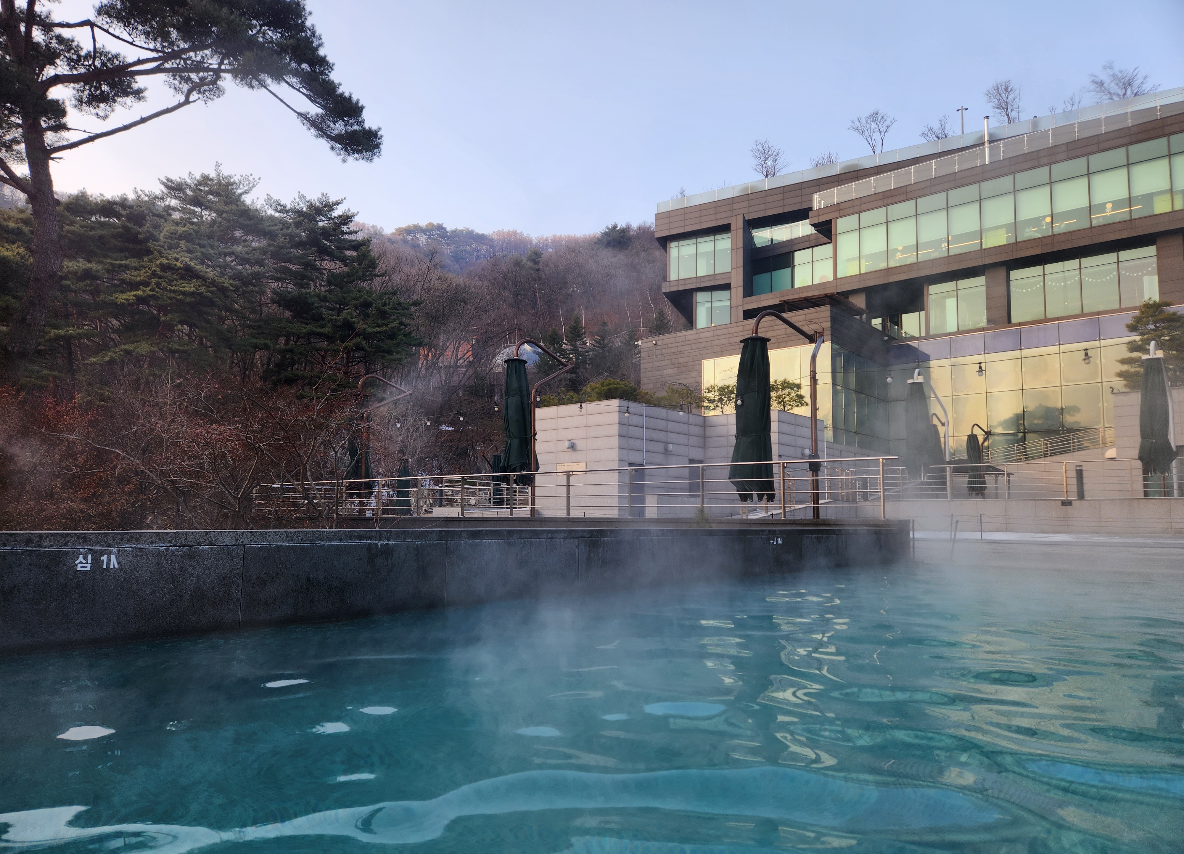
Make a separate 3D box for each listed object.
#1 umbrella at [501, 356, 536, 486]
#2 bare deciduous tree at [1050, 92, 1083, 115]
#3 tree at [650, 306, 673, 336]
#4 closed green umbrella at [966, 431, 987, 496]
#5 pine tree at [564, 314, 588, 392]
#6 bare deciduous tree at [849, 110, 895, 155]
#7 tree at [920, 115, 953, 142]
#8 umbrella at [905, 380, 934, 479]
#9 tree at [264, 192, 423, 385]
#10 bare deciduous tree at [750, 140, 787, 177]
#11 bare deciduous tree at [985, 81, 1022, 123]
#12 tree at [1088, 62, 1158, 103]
[{"bbox_3d":[-1.421,-0.108,15.300,0.660,2.550,0.660,1,-6,-5],"label":"umbrella"},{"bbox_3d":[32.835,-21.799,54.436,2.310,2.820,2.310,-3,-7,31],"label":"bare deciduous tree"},{"bbox_3d":[7.049,-10.127,79.936,2.350,4.180,2.350,0,-6,5],"label":"tree"},{"bbox_3d":[14.900,1.417,30.500,0.700,2.510,0.700,-2,-7,26],"label":"closed green umbrella"},{"bbox_3d":[-1.319,-6.208,66.000,2.100,6.700,2.100,1,-6,-1],"label":"pine tree"},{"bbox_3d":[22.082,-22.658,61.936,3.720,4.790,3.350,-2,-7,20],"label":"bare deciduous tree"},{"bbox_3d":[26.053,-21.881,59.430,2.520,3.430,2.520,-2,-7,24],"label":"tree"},{"bbox_3d":[8.420,0.059,20.200,0.720,2.580,0.720,-2,-7,23],"label":"umbrella"},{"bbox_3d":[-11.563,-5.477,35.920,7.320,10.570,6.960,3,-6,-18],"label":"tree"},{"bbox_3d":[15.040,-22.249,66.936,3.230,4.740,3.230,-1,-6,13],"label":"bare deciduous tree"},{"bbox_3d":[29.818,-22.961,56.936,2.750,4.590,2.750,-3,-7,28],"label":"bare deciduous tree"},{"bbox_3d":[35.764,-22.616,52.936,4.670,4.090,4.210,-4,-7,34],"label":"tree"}]

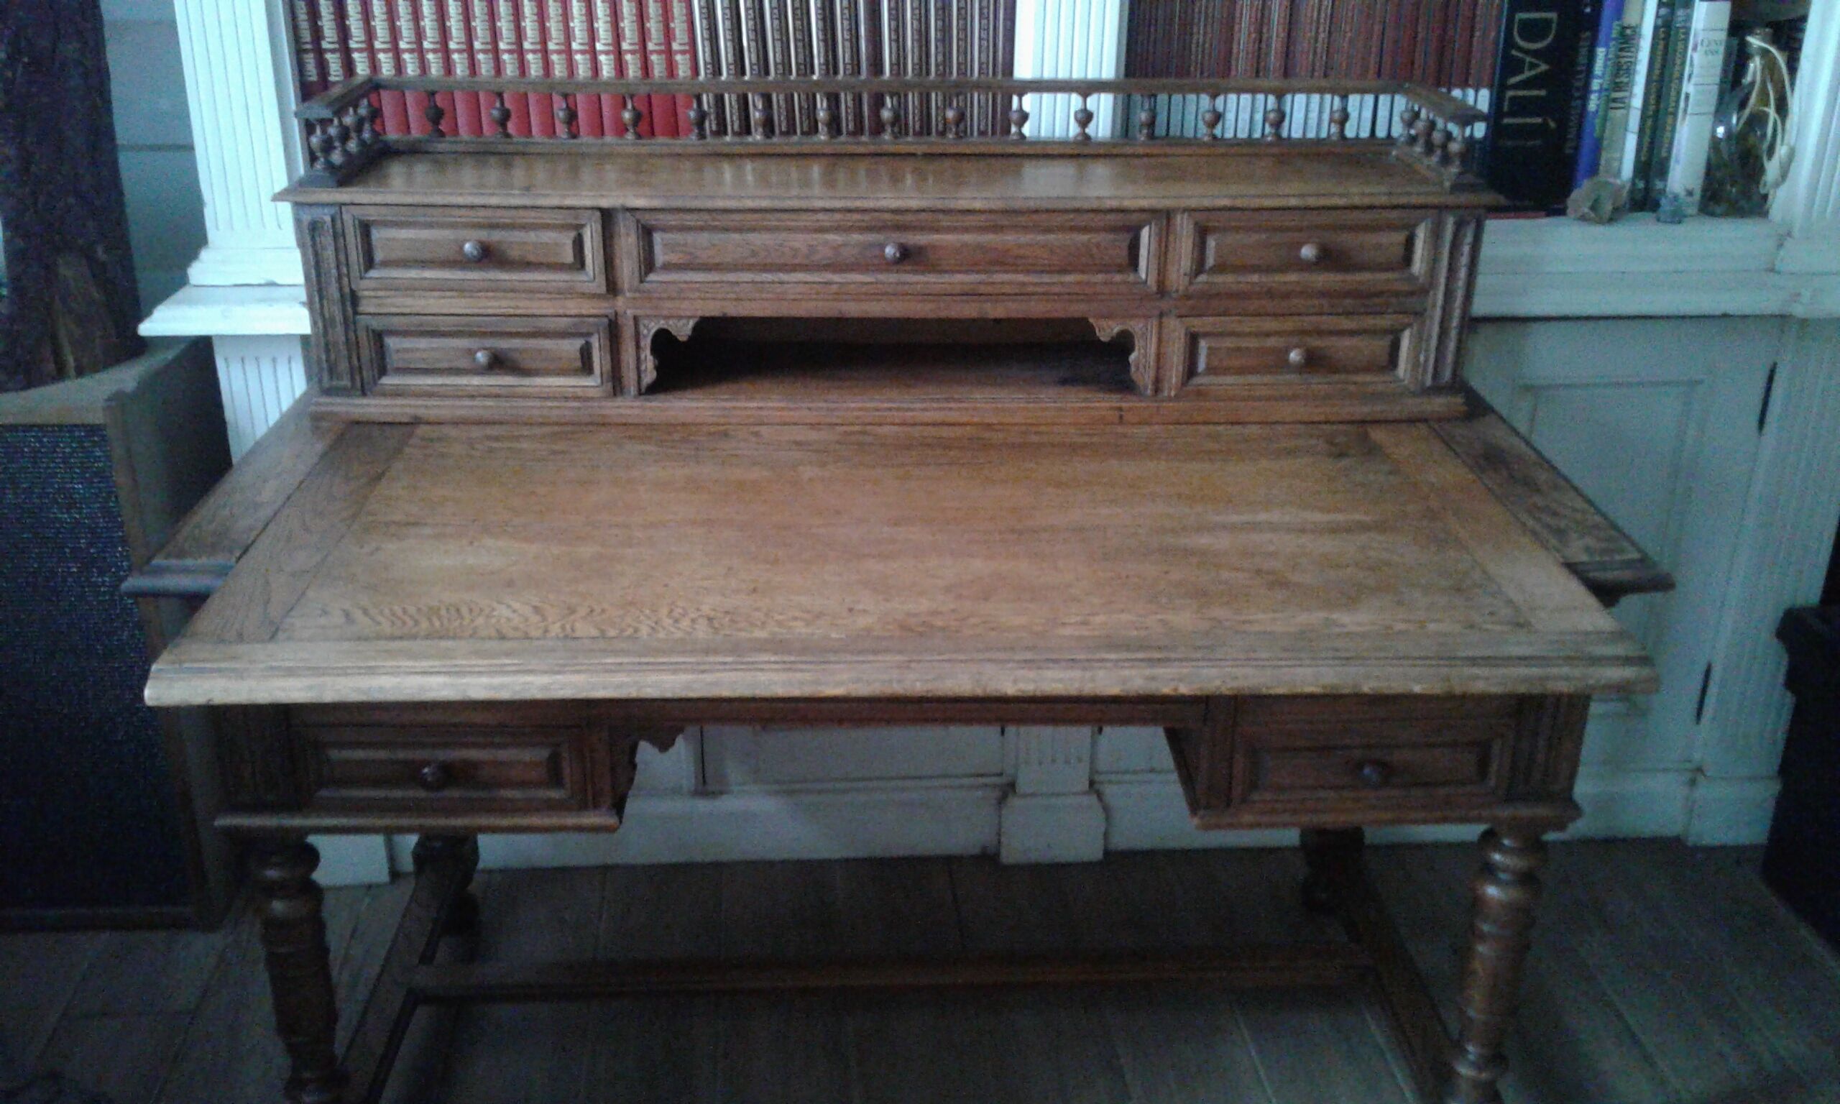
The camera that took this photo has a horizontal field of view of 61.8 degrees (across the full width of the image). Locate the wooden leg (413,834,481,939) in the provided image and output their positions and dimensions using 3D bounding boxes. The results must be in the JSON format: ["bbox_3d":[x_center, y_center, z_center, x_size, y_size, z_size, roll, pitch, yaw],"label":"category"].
[{"bbox_3d":[-0.614,0.267,1.939,0.089,0.510,0.089,0,25,-2],"label":"wooden leg"}]

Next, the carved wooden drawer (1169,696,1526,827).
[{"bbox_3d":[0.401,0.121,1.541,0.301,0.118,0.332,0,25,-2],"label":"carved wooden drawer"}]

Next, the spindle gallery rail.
[{"bbox_3d":[-0.022,-0.431,1.574,1.131,0.066,0.232,0,25,-2],"label":"spindle gallery rail"}]

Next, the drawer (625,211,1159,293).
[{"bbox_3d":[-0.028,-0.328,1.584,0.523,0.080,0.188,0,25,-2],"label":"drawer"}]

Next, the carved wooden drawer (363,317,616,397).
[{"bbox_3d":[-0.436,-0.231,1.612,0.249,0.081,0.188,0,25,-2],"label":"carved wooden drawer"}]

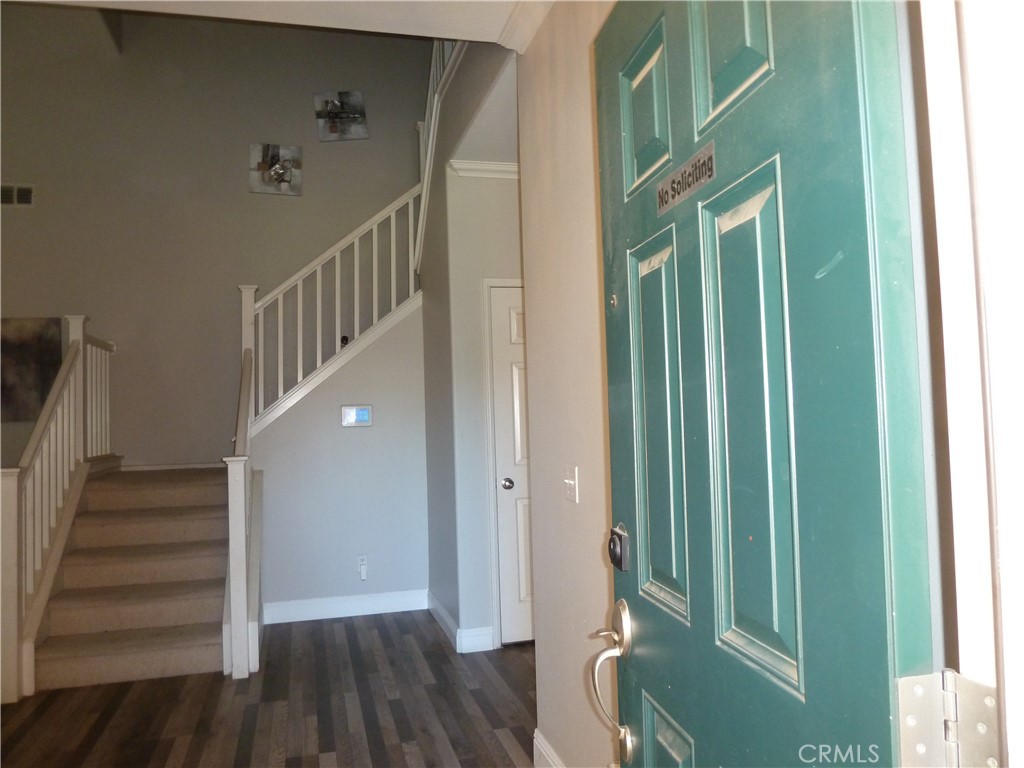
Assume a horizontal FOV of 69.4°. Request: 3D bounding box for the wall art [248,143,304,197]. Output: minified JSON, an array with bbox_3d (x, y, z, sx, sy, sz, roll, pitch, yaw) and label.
[{"bbox_3d":[-1.911,-1.739,6.006,0.405,0.405,0.030,-1,-3,-16],"label":"wall art"}]

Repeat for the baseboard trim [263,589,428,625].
[{"bbox_3d":[-1.092,1.482,4.918,1.060,0.135,0.020,-1,-3,-16],"label":"baseboard trim"}]

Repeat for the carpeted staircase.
[{"bbox_3d":[-2.209,1.088,4.728,0.900,0.970,2.000,-1,-3,-16],"label":"carpeted staircase"}]

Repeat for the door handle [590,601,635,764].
[{"bbox_3d":[0.184,0.567,1.396,0.070,0.310,0.080,-1,-3,-11],"label":"door handle"}]

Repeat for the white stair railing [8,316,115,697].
[{"bbox_3d":[-2.698,0.578,4.554,0.130,2.000,2.120,-1,-3,-16],"label":"white stair railing"}]

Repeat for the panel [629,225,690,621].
[{"bbox_3d":[0.244,0.062,1.232,0.025,0.620,0.210,-1,-3,-11],"label":"panel"}]

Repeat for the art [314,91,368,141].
[{"bbox_3d":[-1.420,-2.231,6.171,0.405,0.405,0.030,-8,-1,-16],"label":"art"}]

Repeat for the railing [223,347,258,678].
[{"bbox_3d":[-1.552,0.632,4.282,0.150,1.800,1.060,-1,-3,-16],"label":"railing"}]

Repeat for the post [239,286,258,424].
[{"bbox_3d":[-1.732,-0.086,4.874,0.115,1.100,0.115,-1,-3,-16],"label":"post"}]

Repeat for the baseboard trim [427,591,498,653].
[{"bbox_3d":[-0.339,1.445,4.587,0.210,0.135,1.020,-1,-3,-16],"label":"baseboard trim"}]

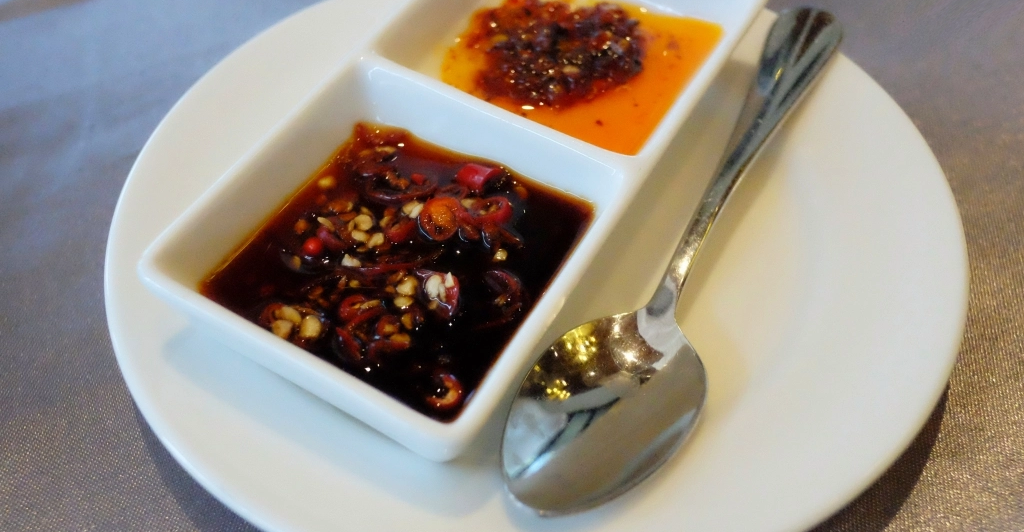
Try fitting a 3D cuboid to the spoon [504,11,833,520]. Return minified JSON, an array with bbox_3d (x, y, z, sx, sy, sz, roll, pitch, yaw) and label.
[{"bbox_3d":[0.042,-0.012,0.157,0.030,0.017,0.145,23,58,19],"label":"spoon"}]

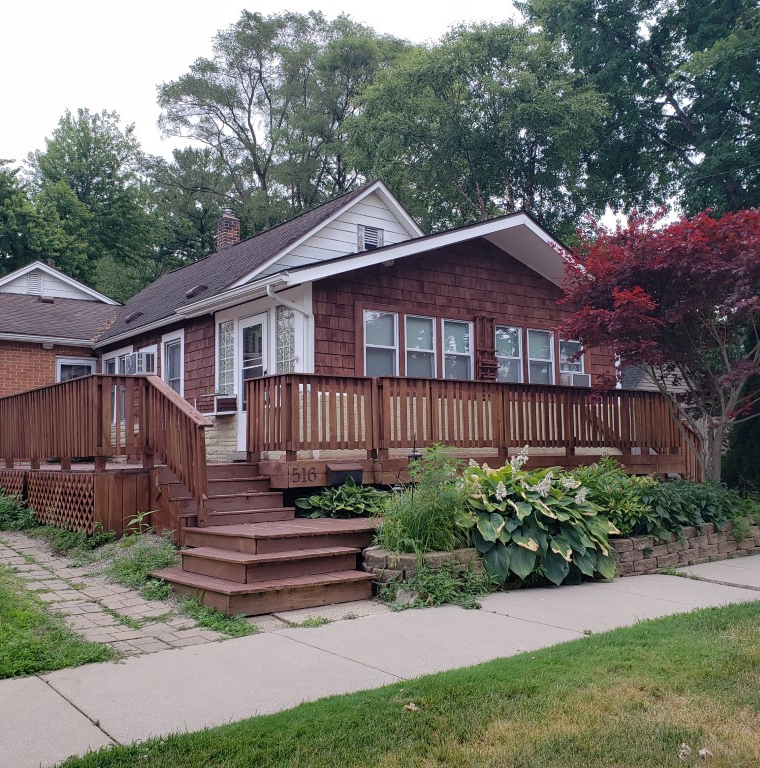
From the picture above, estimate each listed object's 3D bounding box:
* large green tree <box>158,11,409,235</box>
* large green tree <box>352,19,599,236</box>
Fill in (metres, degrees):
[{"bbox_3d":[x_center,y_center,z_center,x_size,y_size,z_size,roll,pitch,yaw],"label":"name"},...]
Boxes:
[{"bbox_3d":[-3.811,-5.734,30.688,10.239,19.038,10.239,-1,-5,0],"label":"large green tree"},{"bbox_3d":[3.309,-4.251,23.878,8.155,14.588,8.155,-1,-5,0],"label":"large green tree"}]

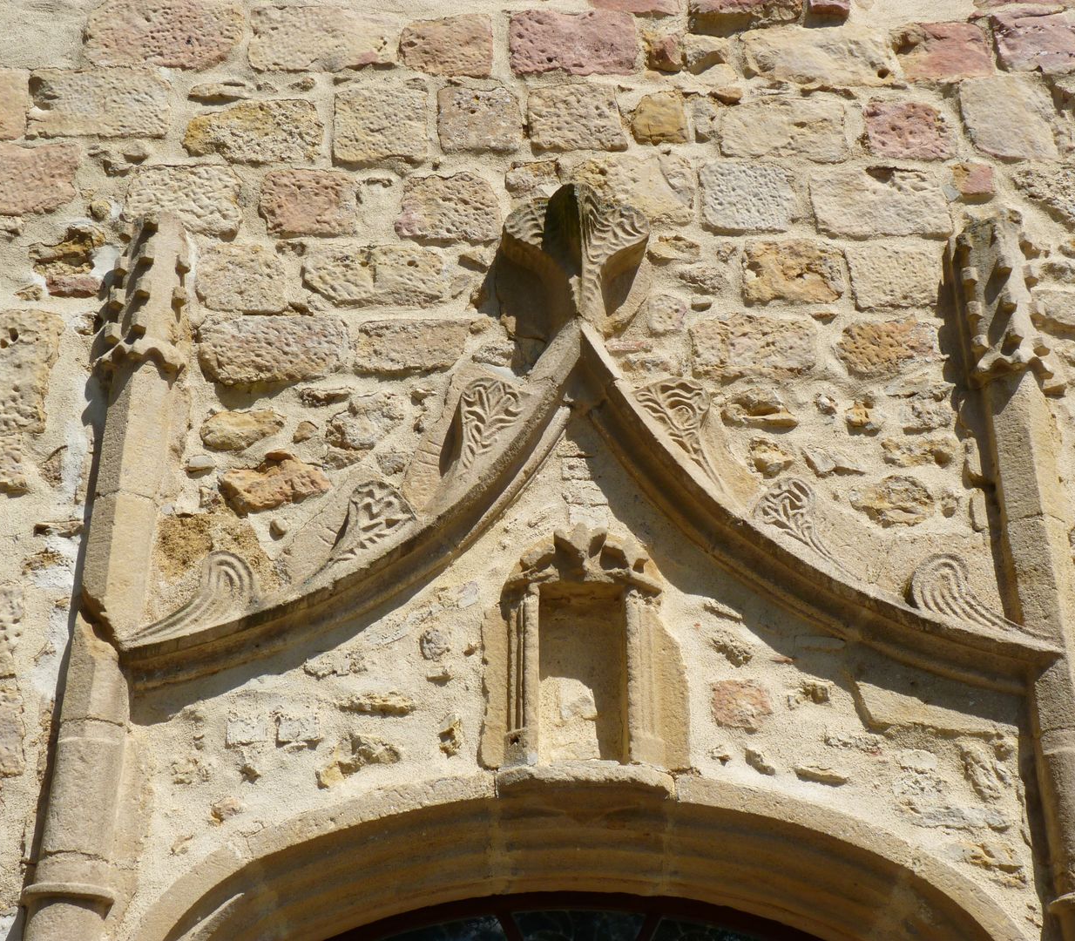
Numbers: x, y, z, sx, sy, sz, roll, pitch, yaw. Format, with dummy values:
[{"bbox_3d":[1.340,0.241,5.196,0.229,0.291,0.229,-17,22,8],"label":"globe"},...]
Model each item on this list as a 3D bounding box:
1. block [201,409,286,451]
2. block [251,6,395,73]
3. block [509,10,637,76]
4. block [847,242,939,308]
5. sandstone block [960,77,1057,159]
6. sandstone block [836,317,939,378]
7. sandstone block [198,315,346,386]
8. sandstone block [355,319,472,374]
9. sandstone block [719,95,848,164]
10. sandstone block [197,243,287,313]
[{"bbox_3d":[-0.843,-0.085,4.616,0.238,0.138,0.130,0,-27,0],"label":"block"},{"bbox_3d":[-0.706,-1.377,5.383,0.491,0.292,0.240,0,-28,0],"label":"block"},{"bbox_3d":[0.116,-1.361,5.308,0.421,0.282,0.180,0,-27,0],"label":"block"},{"bbox_3d":[1.072,-0.548,4.879,0.292,0.242,0.170,0,-27,0],"label":"block"},{"bbox_3d":[1.510,-1.081,5.214,0.300,0.348,0.220,0,-28,0],"label":"sandstone block"},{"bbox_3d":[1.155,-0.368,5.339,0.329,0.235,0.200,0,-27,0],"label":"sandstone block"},{"bbox_3d":[-0.780,-0.312,4.762,0.435,0.243,0.180,0,-27,0],"label":"sandstone block"},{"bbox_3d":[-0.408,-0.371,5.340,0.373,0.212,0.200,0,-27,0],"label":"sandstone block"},{"bbox_3d":[0.779,-1.043,5.143,0.411,0.280,0.180,0,-27,0],"label":"sandstone block"},{"bbox_3d":[-0.893,-0.535,4.911,0.266,0.255,0.200,0,-28,0],"label":"sandstone block"}]

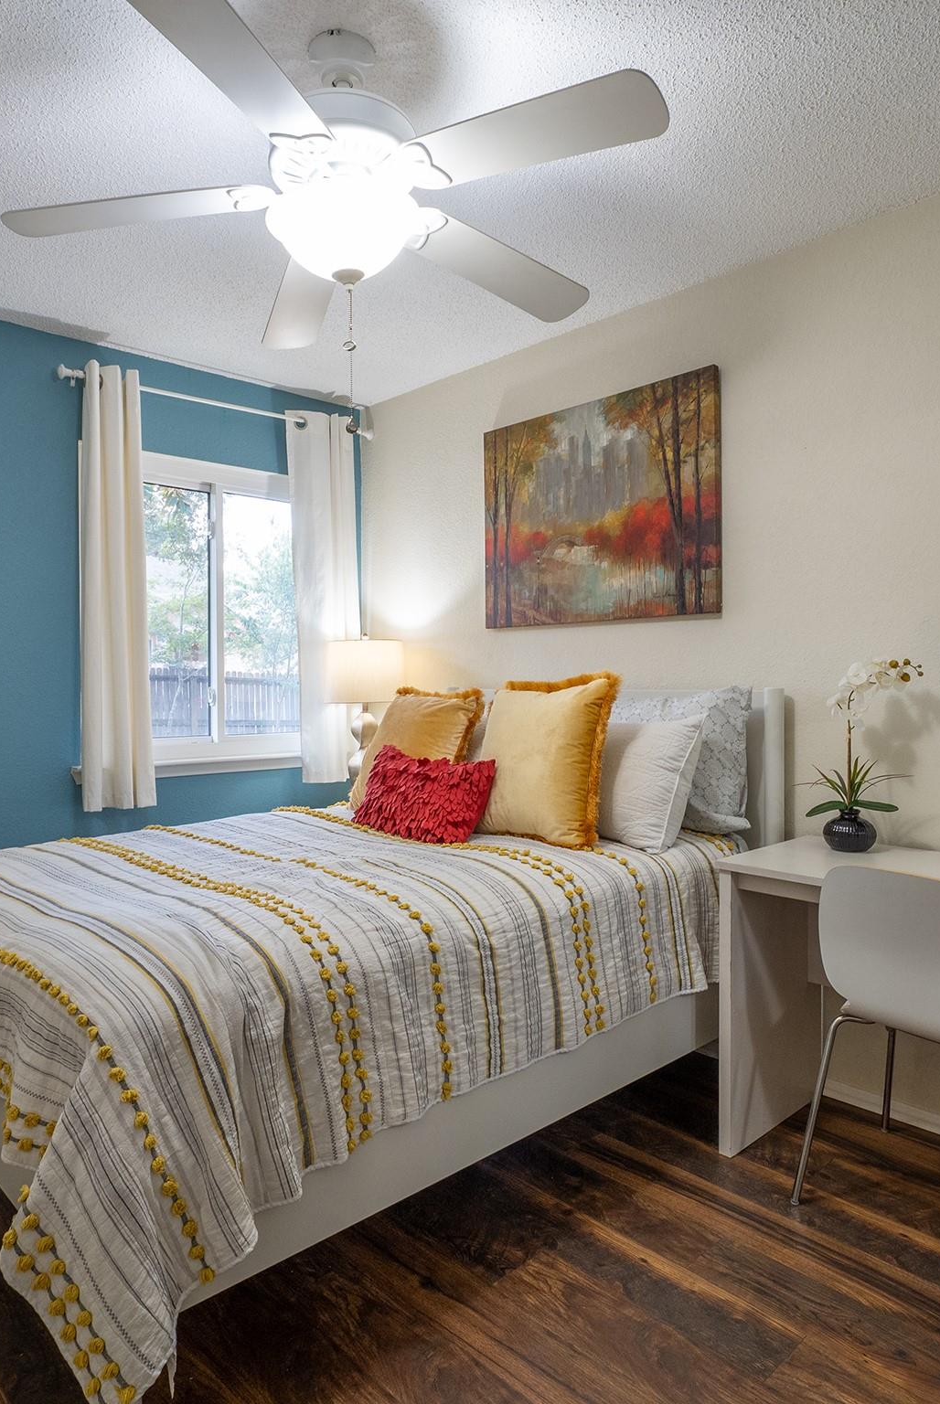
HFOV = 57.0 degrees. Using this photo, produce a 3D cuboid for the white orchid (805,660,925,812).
[{"bbox_3d":[1.000,0.093,2.236,0.200,0.415,0.340,-2,2,-43],"label":"white orchid"}]

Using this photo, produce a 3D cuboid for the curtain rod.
[{"bbox_3d":[-0.953,-1.183,3.498,1.370,0.050,0.090,-2,2,-43],"label":"curtain rod"}]

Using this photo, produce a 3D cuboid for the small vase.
[{"bbox_3d":[0.986,0.331,2.259,0.130,0.108,0.130,-2,2,-43],"label":"small vase"}]

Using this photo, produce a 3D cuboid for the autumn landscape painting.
[{"bbox_3d":[0.418,-0.662,3.041,0.035,0.765,1.020,-2,2,-43],"label":"autumn landscape painting"}]

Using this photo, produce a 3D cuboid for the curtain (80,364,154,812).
[{"bbox_3d":[-1.296,-0.415,3.182,0.260,1.630,0.120,-2,2,-43],"label":"curtain"}]

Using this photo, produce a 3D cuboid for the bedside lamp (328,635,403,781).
[{"bbox_3d":[-0.431,0.065,3.576,0.320,0.700,0.320,0,1,0],"label":"bedside lamp"}]

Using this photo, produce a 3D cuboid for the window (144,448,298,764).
[{"bbox_3d":[-1.028,-0.354,3.575,1.120,1.235,0.100,-2,2,-43],"label":"window"}]

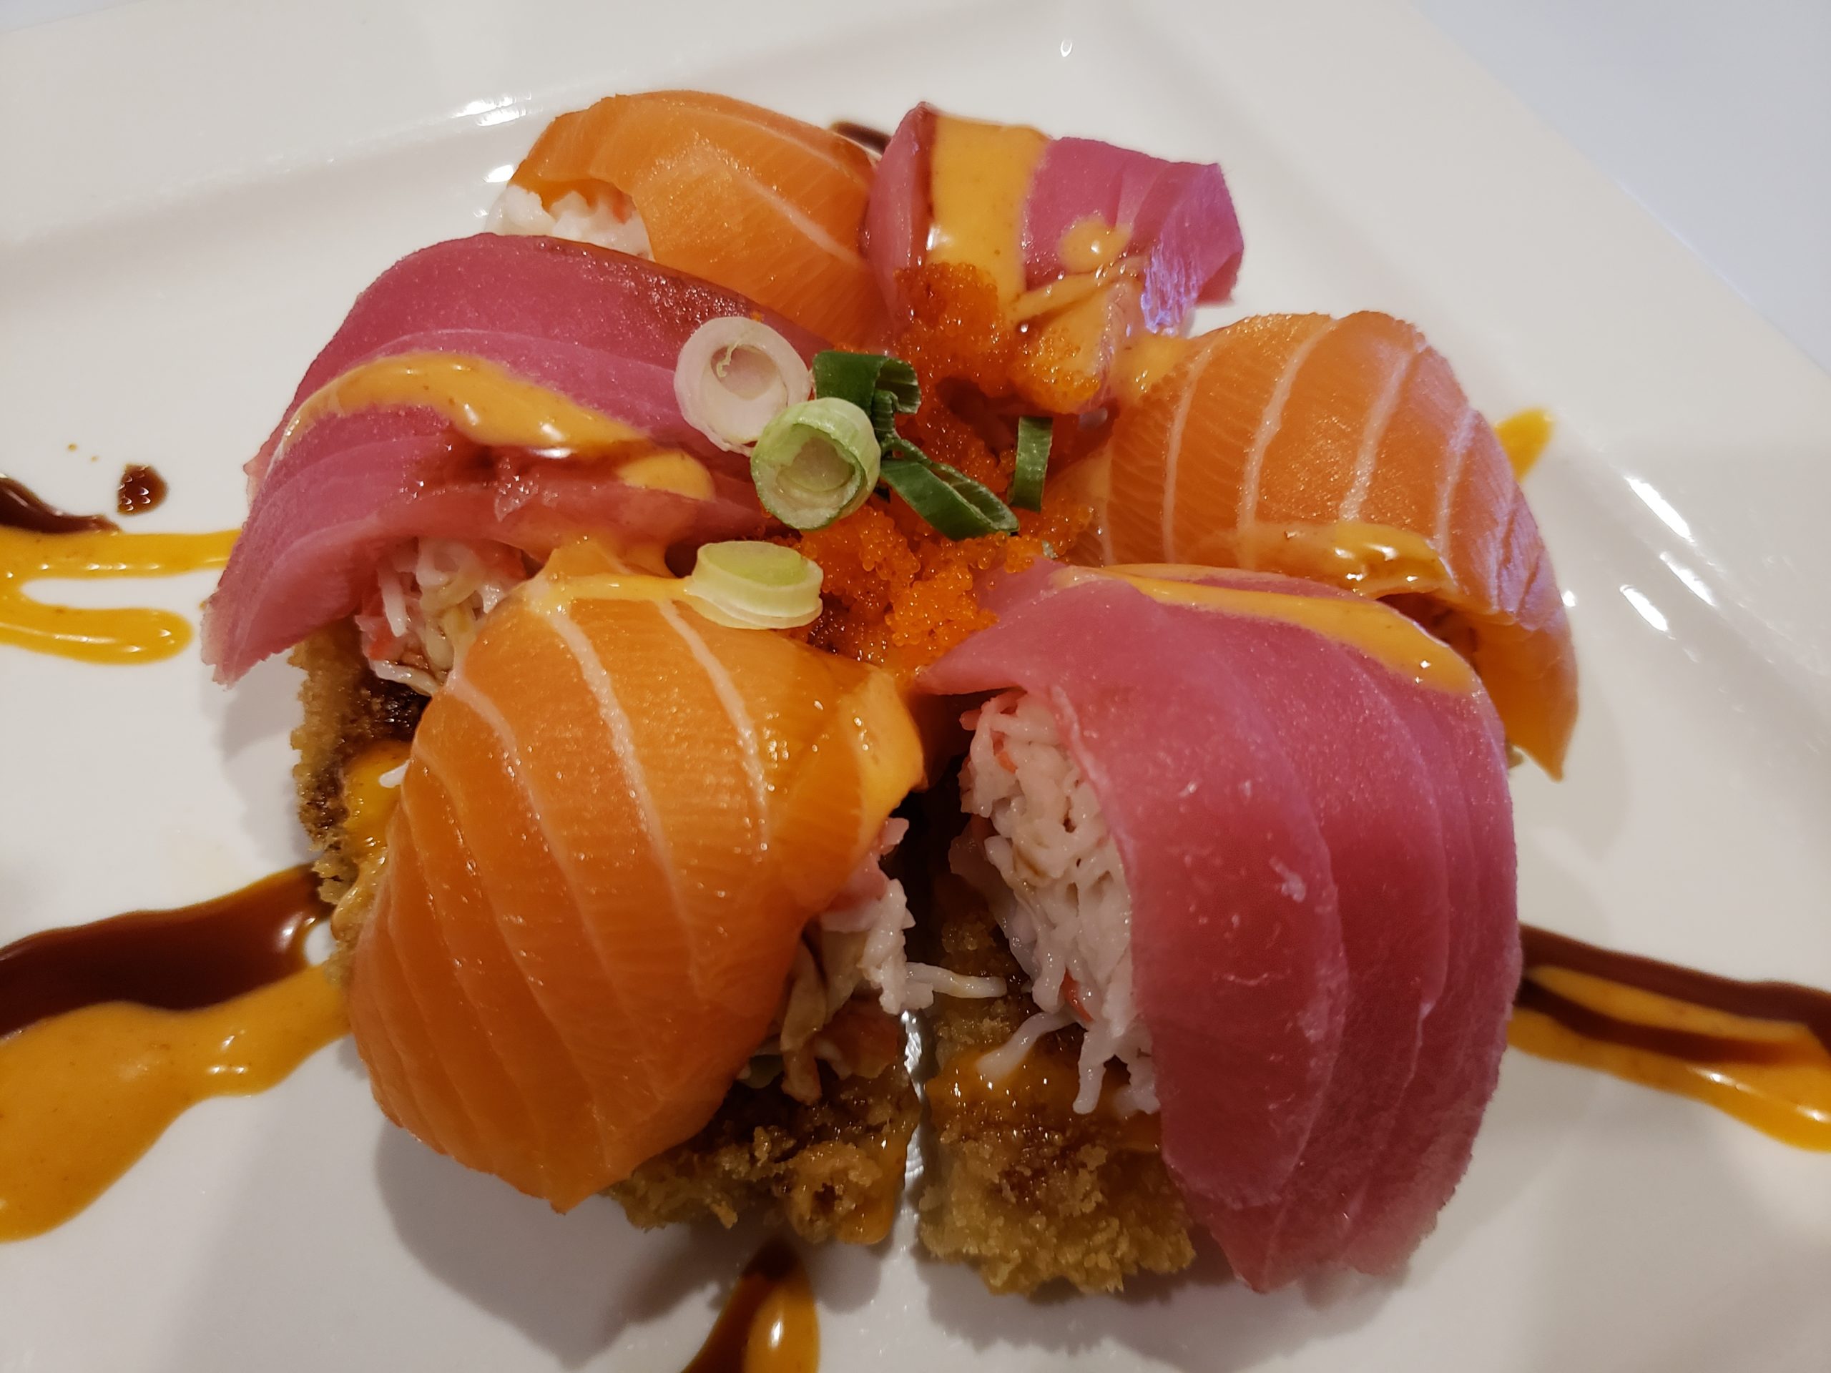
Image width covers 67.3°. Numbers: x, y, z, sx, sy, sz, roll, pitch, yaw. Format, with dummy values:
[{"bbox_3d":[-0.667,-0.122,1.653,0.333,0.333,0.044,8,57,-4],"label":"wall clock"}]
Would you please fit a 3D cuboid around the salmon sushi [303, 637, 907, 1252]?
[{"bbox_3d":[-0.031,0.021,0.161,0.071,0.047,0.063,25,59,17],"label":"salmon sushi"}]

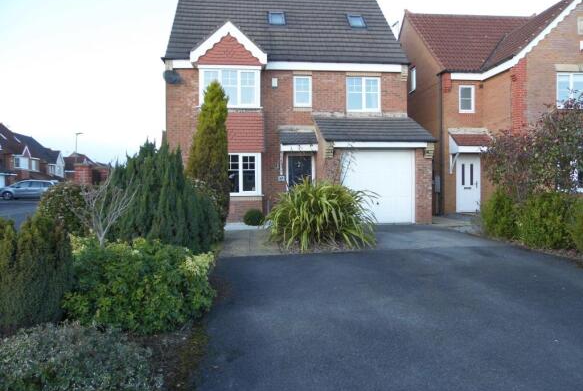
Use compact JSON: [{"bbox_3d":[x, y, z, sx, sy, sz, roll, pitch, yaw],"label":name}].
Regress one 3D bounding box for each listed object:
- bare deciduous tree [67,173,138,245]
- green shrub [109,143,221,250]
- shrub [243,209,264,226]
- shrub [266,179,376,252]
[{"bbox_3d":[-2.888,0.407,6.400,1.000,1.514,0.900,0,1,-6],"label":"bare deciduous tree"},{"bbox_3d":[-2.562,-0.024,8.700,2.100,2.142,1.800,0,1,-6],"label":"green shrub"},{"bbox_3d":[-1.101,0.626,12.200,0.610,0.470,0.610,0,1,-6],"label":"shrub"},{"bbox_3d":[0.577,0.346,9.000,2.250,1.334,2.000,0,1,-6],"label":"shrub"}]

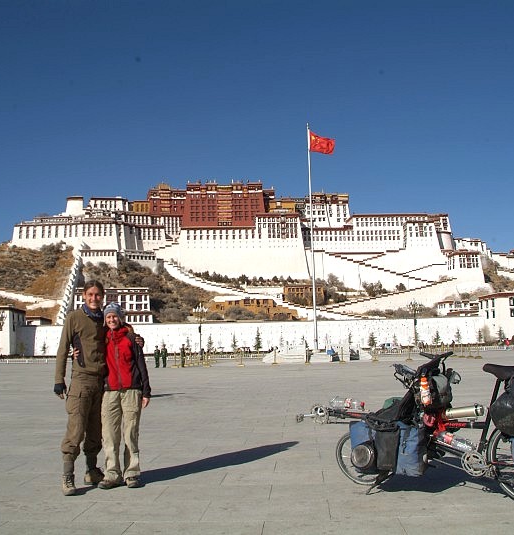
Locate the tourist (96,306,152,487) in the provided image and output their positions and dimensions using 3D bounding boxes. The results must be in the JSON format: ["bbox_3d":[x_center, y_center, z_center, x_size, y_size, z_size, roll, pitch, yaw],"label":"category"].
[{"bbox_3d":[-1.201,1.175,5.575,0.500,1.660,0.350,-1,-8,1],"label":"tourist"}]

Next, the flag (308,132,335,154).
[{"bbox_3d":[6.573,-12.545,60.265,2.600,2.300,0.600,-2,-8,3],"label":"flag"}]

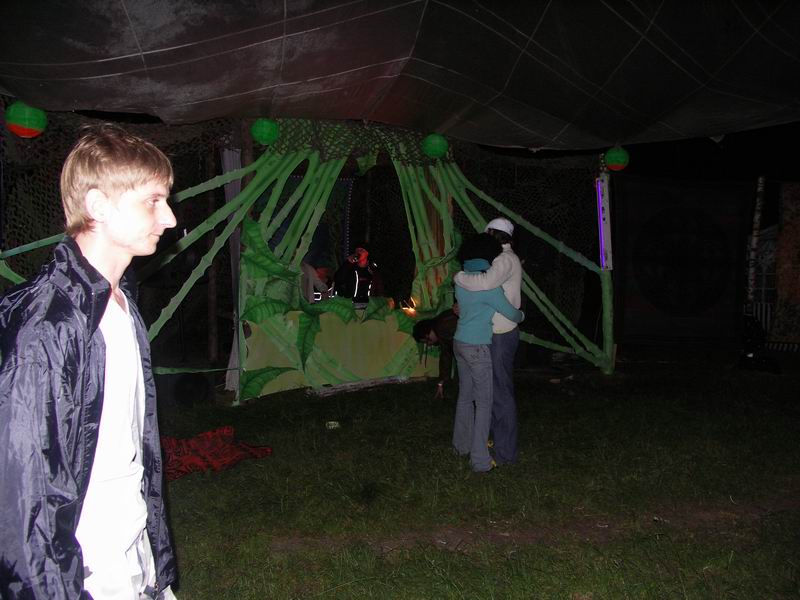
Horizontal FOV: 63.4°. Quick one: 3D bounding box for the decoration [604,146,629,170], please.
[{"bbox_3d":[2.668,-1.732,7.950,0.300,0.300,0.300,0,5,0],"label":"decoration"}]

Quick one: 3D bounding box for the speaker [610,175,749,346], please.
[{"bbox_3d":[4.118,-0.598,9.683,2.041,2.416,0.500,0,5,0],"label":"speaker"}]

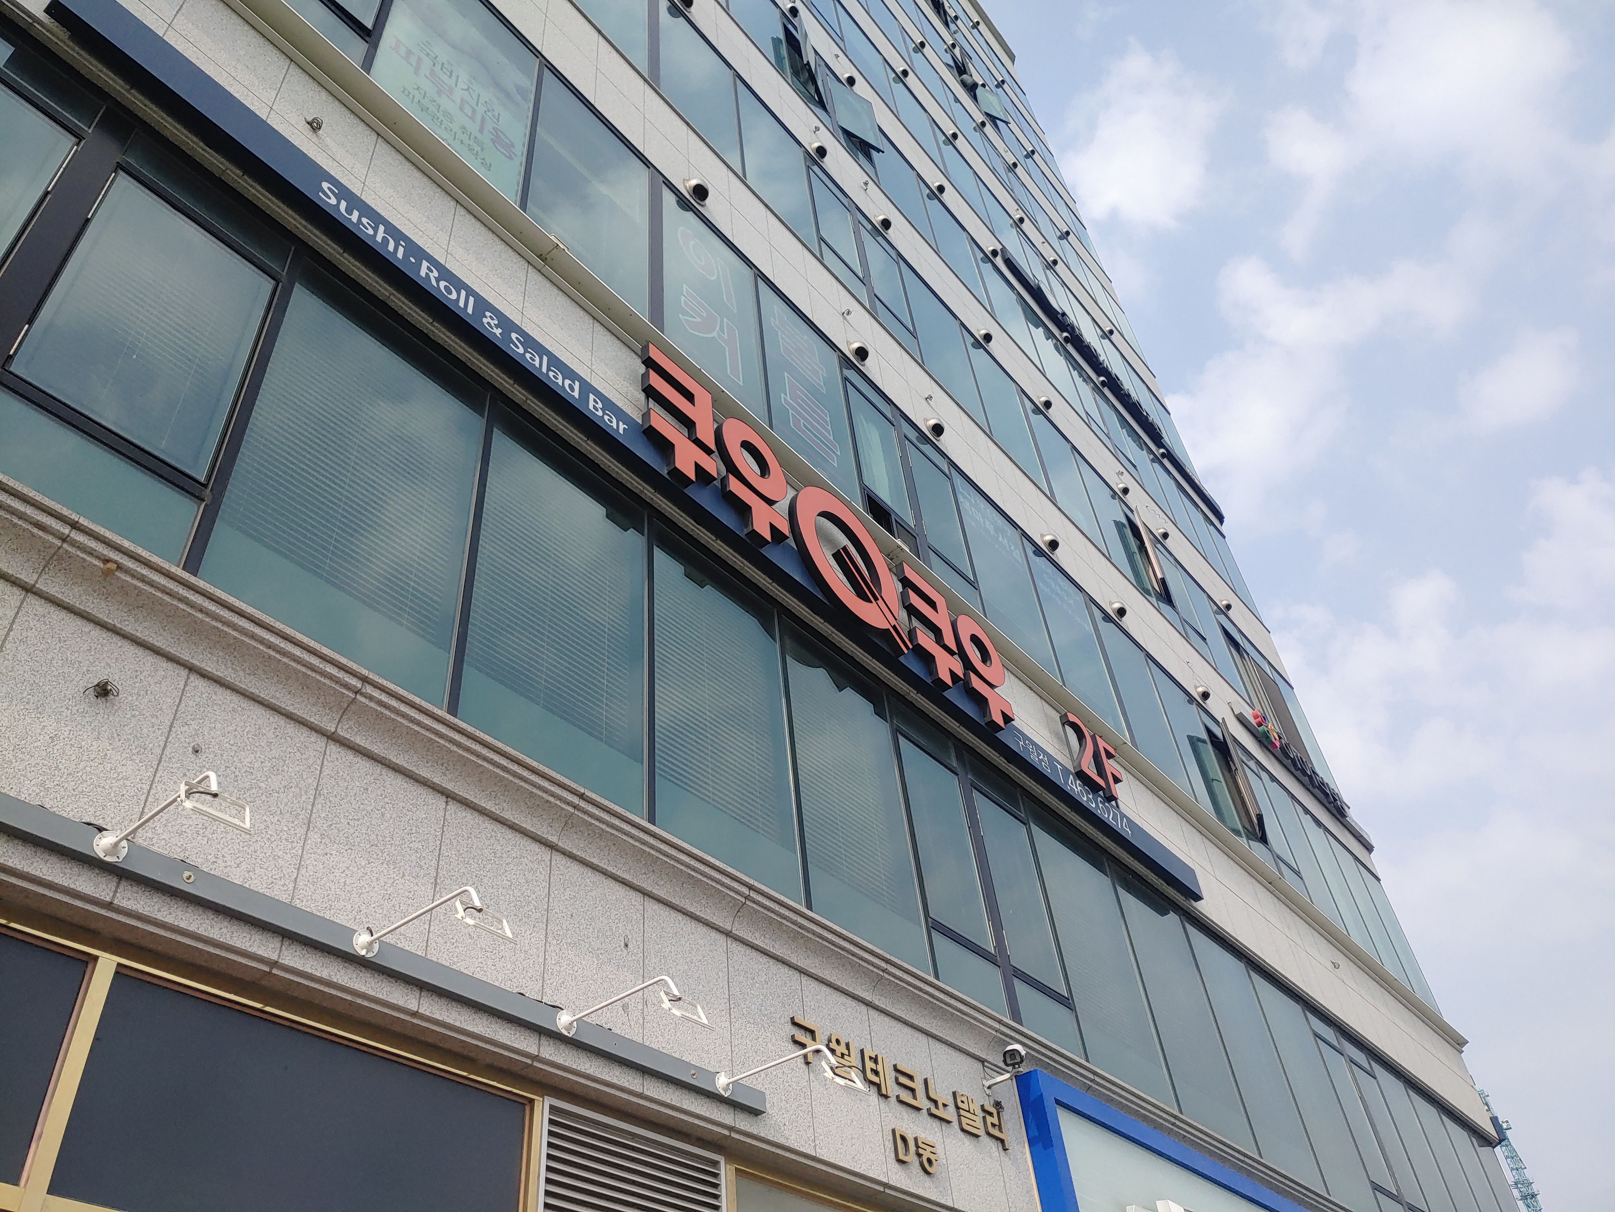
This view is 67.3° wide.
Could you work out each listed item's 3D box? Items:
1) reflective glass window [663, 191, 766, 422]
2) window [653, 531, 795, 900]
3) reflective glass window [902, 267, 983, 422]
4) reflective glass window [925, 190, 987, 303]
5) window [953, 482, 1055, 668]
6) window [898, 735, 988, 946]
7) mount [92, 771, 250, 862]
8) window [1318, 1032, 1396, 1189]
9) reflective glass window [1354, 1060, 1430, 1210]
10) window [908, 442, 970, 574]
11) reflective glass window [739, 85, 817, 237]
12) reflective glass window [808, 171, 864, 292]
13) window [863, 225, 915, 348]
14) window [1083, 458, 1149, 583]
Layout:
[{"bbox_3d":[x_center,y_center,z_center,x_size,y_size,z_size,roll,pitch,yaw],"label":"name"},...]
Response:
[{"bbox_3d":[-0.805,-2.611,10.373,0.100,2.226,1.191,-32,-49,25],"label":"reflective glass window"},{"bbox_3d":[-0.490,0.596,6.881,0.100,2.018,1.107,-32,-49,26],"label":"window"},{"bbox_3d":[1.782,-3.489,16.120,0.100,2.359,1.308,-32,-49,25],"label":"reflective glass window"},{"bbox_3d":[2.469,-6.079,20.373,0.100,2.325,1.293,-32,-49,25],"label":"reflective glass window"},{"bbox_3d":[2.137,-0.378,13.171,0.100,2.154,1.320,-32,-49,25],"label":"window"},{"bbox_3d":[0.860,1.483,7.781,0.100,1.328,0.681,-33,-50,25],"label":"window"},{"bbox_3d":[-1.803,0.615,3.390,0.660,0.280,0.190,-32,-49,26],"label":"mount"},{"bbox_3d":[6.083,5.635,13.435,0.100,1.537,0.799,-32,-49,25],"label":"window"},{"bbox_3d":[6.755,6.143,14.077,0.100,1.516,0.805,-32,-49,25],"label":"reflective glass window"},{"bbox_3d":[1.205,-0.919,11.148,0.100,1.472,0.687,-33,-50,25],"label":"window"},{"bbox_3d":[-0.358,-5.149,14.125,0.100,2.388,1.169,-32,-49,25],"label":"reflective glass window"},{"bbox_3d":[0.357,-4.662,14.871,0.100,1.795,0.835,-32,-49,25],"label":"reflective glass window"},{"bbox_3d":[0.932,-3.698,13.954,0.100,1.831,0.654,-33,-50,25],"label":"window"},{"bbox_3d":[4.392,-1.229,17.349,0.100,2.126,1.177,-33,-50,25],"label":"window"}]

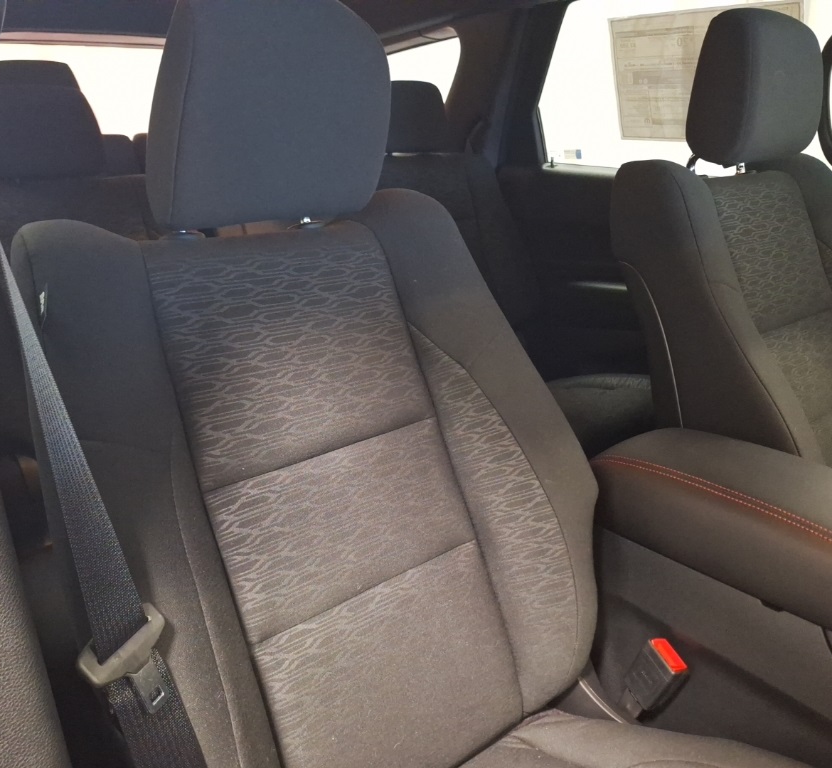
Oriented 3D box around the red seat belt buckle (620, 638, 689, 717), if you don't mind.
[{"bbox_3d":[0.271,0.335,0.776,0.026,0.100,0.042,-16,52,-34],"label":"red seat belt buckle"}]

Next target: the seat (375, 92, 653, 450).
[{"bbox_3d":[0.177,-0.260,1.639,0.540,0.870,0.850,-16,28,-34],"label":"seat"}]

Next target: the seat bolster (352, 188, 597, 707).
[{"bbox_3d":[0.086,0.042,0.769,0.155,0.590,0.125,-16,-6,-34],"label":"seat bolster"}]

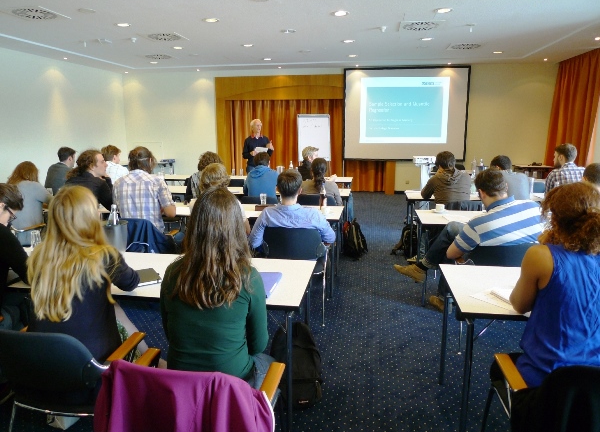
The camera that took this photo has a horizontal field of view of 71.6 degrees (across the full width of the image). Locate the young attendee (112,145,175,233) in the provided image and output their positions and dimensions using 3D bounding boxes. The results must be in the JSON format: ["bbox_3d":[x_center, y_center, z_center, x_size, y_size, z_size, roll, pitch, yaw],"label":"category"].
[{"bbox_3d":[-1.329,0.083,3.730,0.561,1.387,0.765,3,12,16],"label":"young attendee"}]

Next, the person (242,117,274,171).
[{"bbox_3d":[-0.805,-0.978,7.963,0.571,1.754,0.428,-2,12,-8],"label":"person"}]

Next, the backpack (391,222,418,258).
[{"bbox_3d":[1.310,0.275,5.091,0.275,0.439,0.326,2,12,9],"label":"backpack"}]

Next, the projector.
[{"bbox_3d":[1.802,-0.830,6.040,0.370,0.110,0.300,2,12,10],"label":"projector"}]

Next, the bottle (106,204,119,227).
[{"bbox_3d":[-1.177,0.077,2.624,0.080,0.310,0.080,2,12,9],"label":"bottle"}]

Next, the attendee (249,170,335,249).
[{"bbox_3d":[-0.057,0.196,3.501,0.600,1.200,0.800,2,12,10],"label":"attendee"}]

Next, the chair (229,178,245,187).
[{"bbox_3d":[-0.895,-0.163,6.309,0.571,0.826,0.571,2,12,9],"label":"chair"}]

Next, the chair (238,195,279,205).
[{"bbox_3d":[-0.387,0.132,4.810,0.550,0.800,0.580,2,12,10],"label":"chair"}]

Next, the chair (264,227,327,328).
[{"bbox_3d":[-0.032,0.423,3.389,0.550,0.800,0.580,2,12,10],"label":"chair"}]

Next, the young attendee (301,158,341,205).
[{"bbox_3d":[0.233,-0.075,4.876,0.520,1.200,0.720,2,12,9],"label":"young attendee"}]

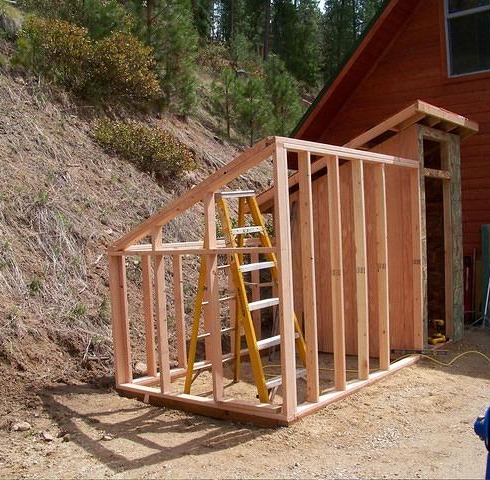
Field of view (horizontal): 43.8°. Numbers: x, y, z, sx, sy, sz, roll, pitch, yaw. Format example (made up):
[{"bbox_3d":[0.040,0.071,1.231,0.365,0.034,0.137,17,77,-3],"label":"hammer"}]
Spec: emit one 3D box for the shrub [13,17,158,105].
[{"bbox_3d":[-3.643,-4.201,14.200,3.296,1.942,2.307,-2,0,-14],"label":"shrub"}]

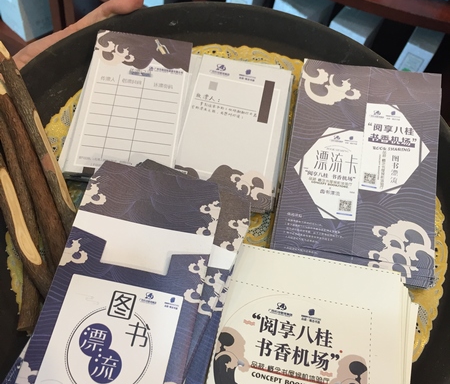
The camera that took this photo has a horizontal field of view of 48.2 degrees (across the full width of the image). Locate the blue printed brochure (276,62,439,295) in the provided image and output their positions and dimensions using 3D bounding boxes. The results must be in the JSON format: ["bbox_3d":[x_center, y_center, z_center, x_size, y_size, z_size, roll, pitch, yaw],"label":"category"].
[{"bbox_3d":[0.121,-0.027,0.446,0.128,0.018,0.199,9,65,9],"label":"blue printed brochure"}]

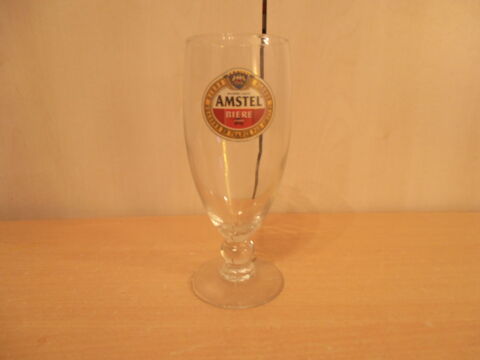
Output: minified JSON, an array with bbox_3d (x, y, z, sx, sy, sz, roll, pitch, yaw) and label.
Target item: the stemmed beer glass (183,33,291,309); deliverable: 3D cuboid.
[{"bbox_3d":[-0.001,-0.005,0.231,0.071,0.170,0.071,0,15,0],"label":"stemmed beer glass"}]

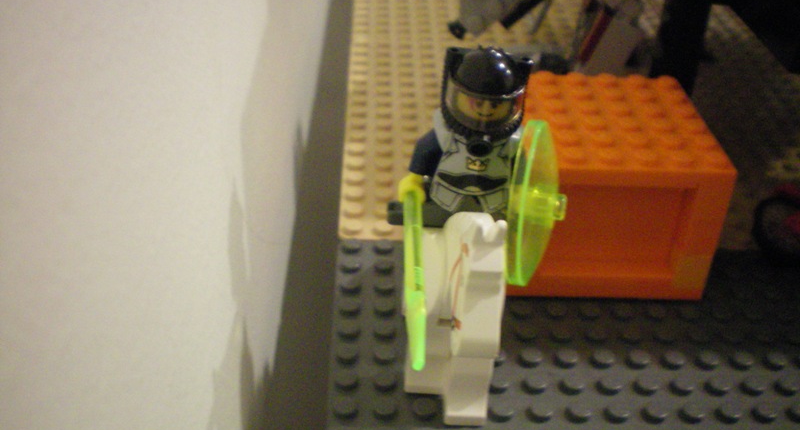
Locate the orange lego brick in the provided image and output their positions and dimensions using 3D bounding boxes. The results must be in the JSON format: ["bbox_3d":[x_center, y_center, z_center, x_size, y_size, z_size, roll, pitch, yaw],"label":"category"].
[{"bbox_3d":[0.049,-0.008,0.221,0.048,0.038,0.048,1,34,-1],"label":"orange lego brick"}]

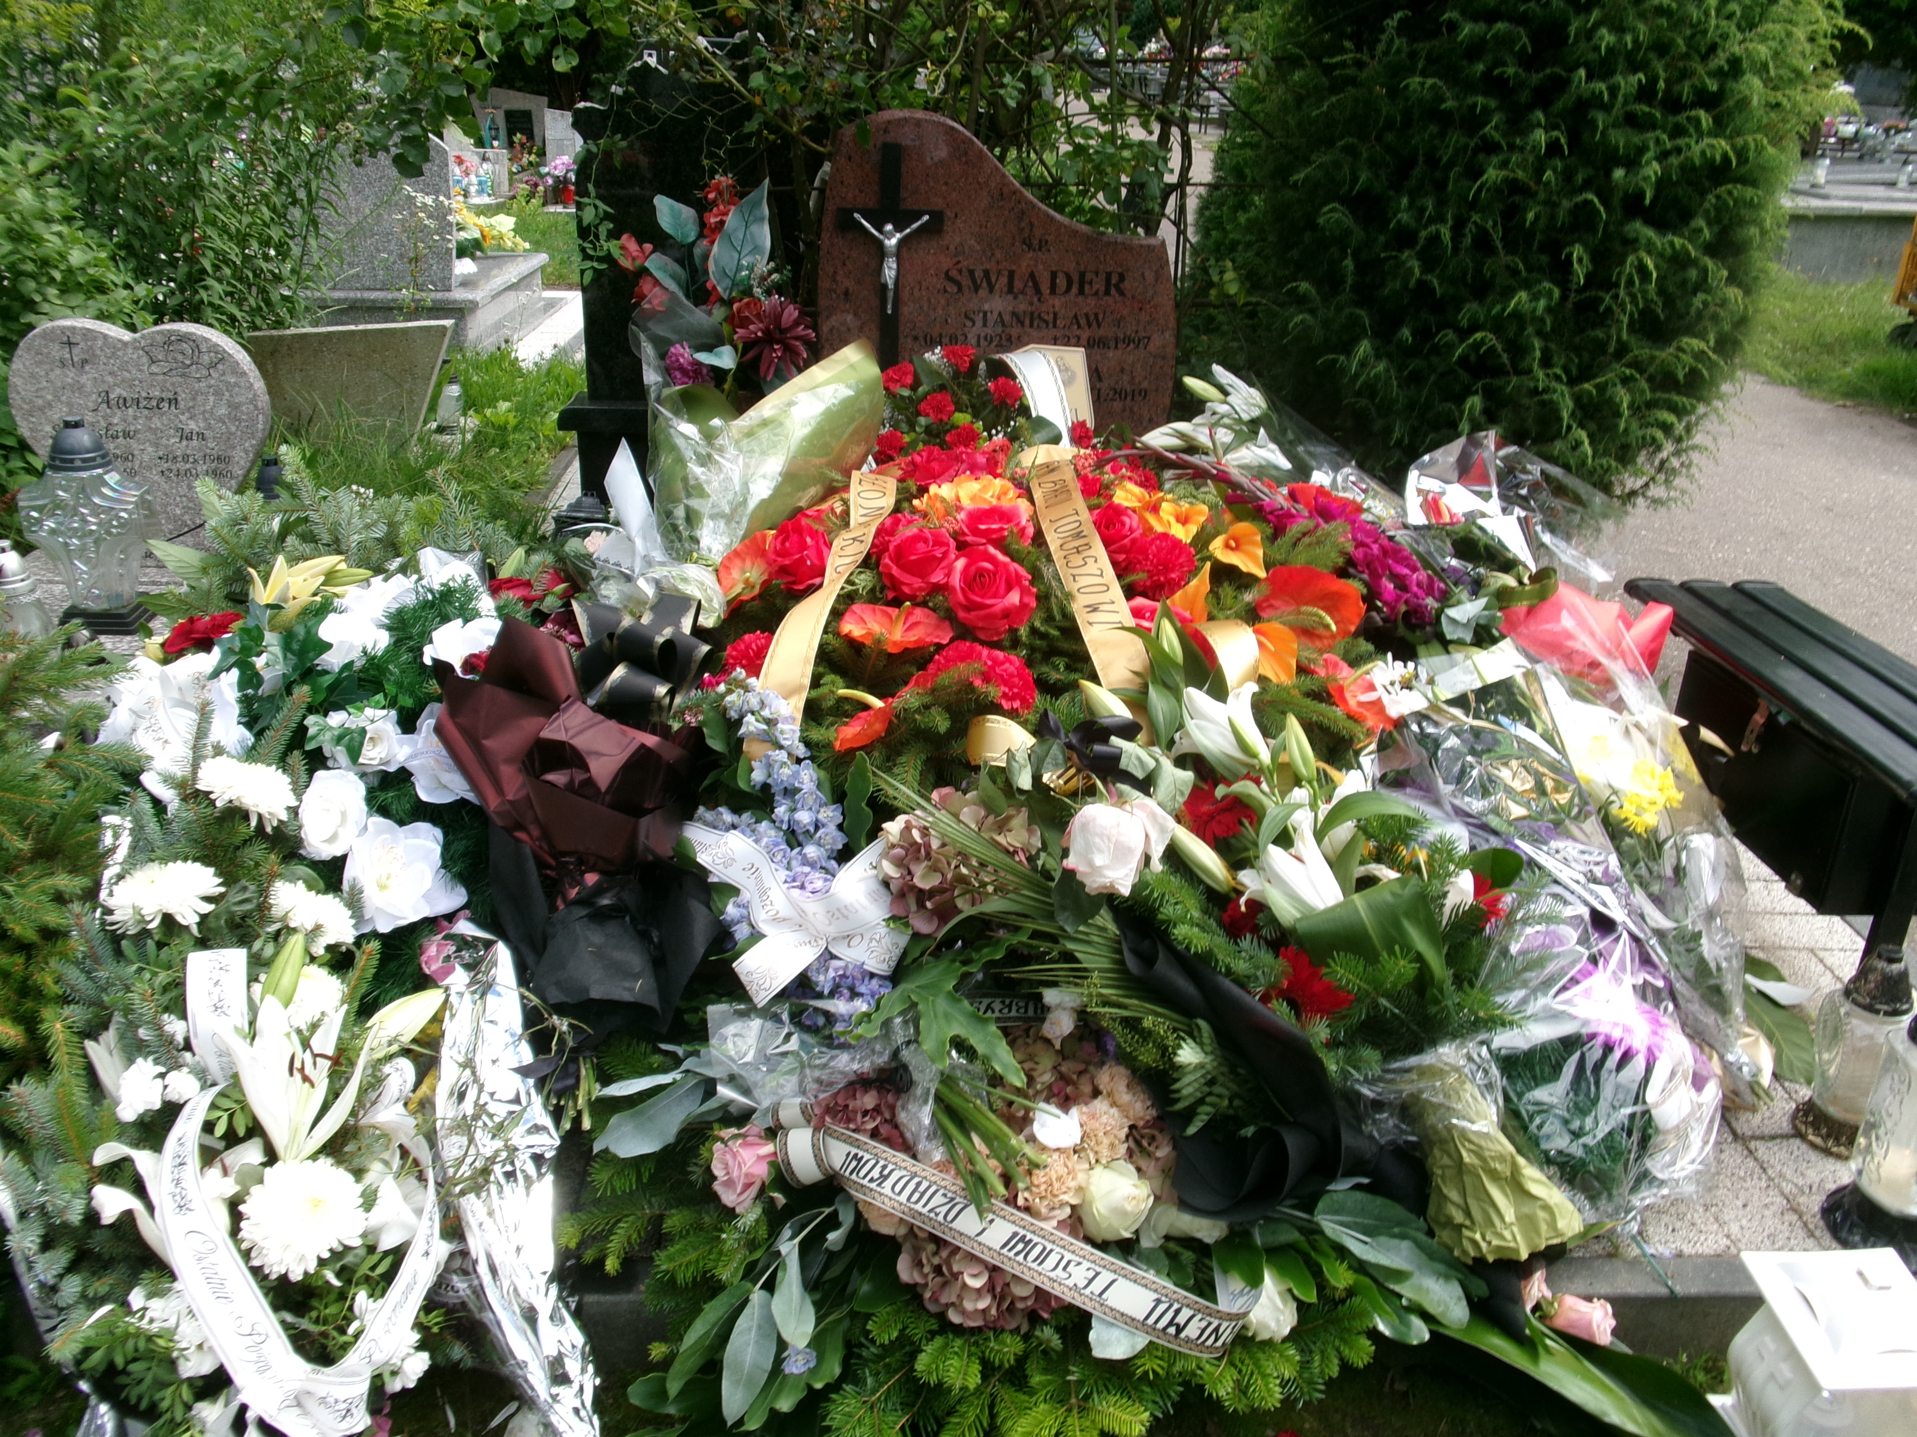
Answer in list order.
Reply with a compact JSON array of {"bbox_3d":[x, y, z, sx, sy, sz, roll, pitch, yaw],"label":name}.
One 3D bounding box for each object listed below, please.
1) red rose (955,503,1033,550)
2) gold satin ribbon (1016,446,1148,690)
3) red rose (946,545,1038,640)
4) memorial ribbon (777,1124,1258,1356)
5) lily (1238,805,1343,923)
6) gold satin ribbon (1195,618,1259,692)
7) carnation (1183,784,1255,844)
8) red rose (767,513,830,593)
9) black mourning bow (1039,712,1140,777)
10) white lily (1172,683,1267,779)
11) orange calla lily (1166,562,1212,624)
[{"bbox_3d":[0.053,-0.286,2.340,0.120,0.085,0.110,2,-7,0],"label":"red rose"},{"bbox_3d":[0.177,-0.223,2.185,0.066,0.060,0.607,-3,39,-5],"label":"gold satin ribbon"},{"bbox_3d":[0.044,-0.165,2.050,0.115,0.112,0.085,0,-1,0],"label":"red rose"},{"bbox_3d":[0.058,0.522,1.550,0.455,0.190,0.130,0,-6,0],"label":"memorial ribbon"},{"bbox_3d":[0.396,0.175,1.860,0.130,0.130,0.110,8,-11,14],"label":"lily"},{"bbox_3d":[0.351,-0.080,2.000,0.075,0.085,0.075,-9,-6,-23],"label":"gold satin ribbon"},{"bbox_3d":[0.312,0.114,1.850,0.085,0.060,0.085,1,62,0],"label":"carnation"},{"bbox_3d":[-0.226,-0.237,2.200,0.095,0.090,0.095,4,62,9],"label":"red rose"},{"bbox_3d":[0.154,0.033,1.820,0.120,0.075,0.070,0,2,0],"label":"black mourning bow"},{"bbox_3d":[0.305,0.015,1.800,0.090,0.100,0.095,-1,19,-42],"label":"white lily"},{"bbox_3d":[0.309,-0.167,2.100,0.065,0.080,0.065,-5,-8,-14],"label":"orange calla lily"}]

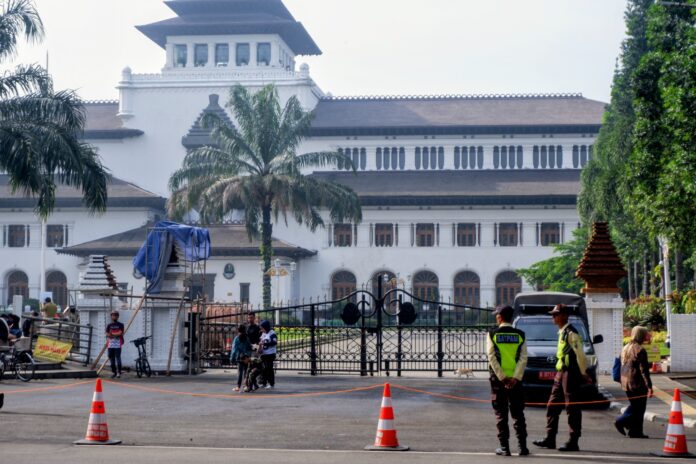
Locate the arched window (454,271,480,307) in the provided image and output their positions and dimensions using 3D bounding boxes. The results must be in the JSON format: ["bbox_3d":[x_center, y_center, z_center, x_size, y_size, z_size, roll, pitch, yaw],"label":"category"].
[{"bbox_3d":[11.090,5.290,122.000,2.400,3.400,0.350,0,-4,7],"label":"arched window"}]

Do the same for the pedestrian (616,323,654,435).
[{"bbox_3d":[3.836,2.002,17.661,0.500,1.500,0.500,1,-4,-21],"label":"pedestrian"}]

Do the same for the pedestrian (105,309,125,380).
[{"bbox_3d":[-5.913,2.845,33.368,0.500,1.672,0.340,1,-4,-6],"label":"pedestrian"}]

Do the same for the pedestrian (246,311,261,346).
[{"bbox_3d":[-2.182,2.682,30.292,0.460,1.660,0.320,-1,-4,23],"label":"pedestrian"}]

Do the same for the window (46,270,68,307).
[{"bbox_3d":[-26.445,5.225,119.465,2.100,3.451,0.400,0,-4,7],"label":"window"}]

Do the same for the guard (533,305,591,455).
[{"bbox_3d":[2.517,1.712,15.500,0.570,1.710,0.500,1,-4,-7],"label":"guard"}]

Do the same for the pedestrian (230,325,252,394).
[{"bbox_3d":[-2.288,2.688,28.335,0.480,1.385,0.380,-2,-5,37],"label":"pedestrian"}]

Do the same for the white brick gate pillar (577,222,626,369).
[{"bbox_3d":[6.518,1.710,33.800,1.220,3.880,1.220,0,-4,7],"label":"white brick gate pillar"}]

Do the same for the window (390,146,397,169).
[{"bbox_3d":[4.365,-6.886,123.415,0.600,2.124,0.300,0,-4,7],"label":"window"}]

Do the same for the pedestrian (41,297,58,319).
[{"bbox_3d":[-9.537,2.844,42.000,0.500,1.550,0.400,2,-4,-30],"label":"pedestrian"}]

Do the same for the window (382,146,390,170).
[{"bbox_3d":[3.851,-7.228,129.800,0.560,2.200,0.250,0,-4,7],"label":"window"}]

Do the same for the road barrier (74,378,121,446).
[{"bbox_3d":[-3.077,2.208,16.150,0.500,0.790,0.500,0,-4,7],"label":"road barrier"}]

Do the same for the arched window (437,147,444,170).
[{"bbox_3d":[8.588,-6.738,121.000,0.560,2.080,0.250,0,-4,7],"label":"arched window"}]

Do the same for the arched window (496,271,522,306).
[{"bbox_3d":[13.974,5.138,114.100,2.250,3.500,0.350,0,-4,7],"label":"arched window"}]

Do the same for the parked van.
[{"bbox_3d":[3.985,2.225,25.888,1.750,2.070,4.800,0,-4,8],"label":"parked van"}]

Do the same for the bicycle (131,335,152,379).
[{"bbox_3d":[-5.288,3.192,33.667,0.570,1.050,1.500,0,-4,5],"label":"bicycle"}]

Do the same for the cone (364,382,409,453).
[{"bbox_3d":[0.463,2.206,15.760,0.480,0.775,0.480,0,-4,7],"label":"cone"}]

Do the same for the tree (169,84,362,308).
[{"bbox_3d":[-4.462,-0.937,72.367,10.500,14.180,10.500,0,-4,7],"label":"tree"}]

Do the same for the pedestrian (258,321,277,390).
[{"bbox_3d":[-1.760,2.672,28.750,0.350,1.480,0.440,2,-4,-25],"label":"pedestrian"}]

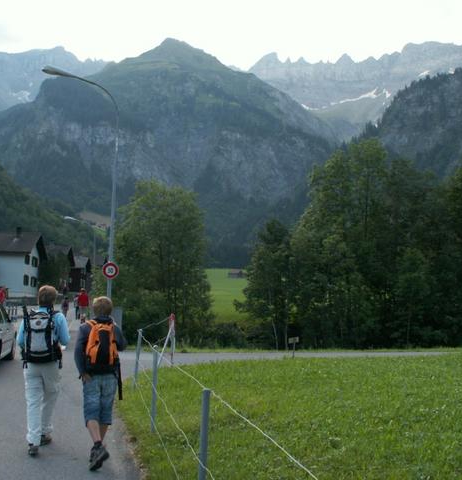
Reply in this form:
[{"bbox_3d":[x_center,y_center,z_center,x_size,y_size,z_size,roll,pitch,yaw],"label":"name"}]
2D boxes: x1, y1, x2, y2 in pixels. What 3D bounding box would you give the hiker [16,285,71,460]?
[{"bbox_3d":[-1.977,1.353,6.901,0.540,1.722,0.640,3,-5,-12],"label":"hiker"}]

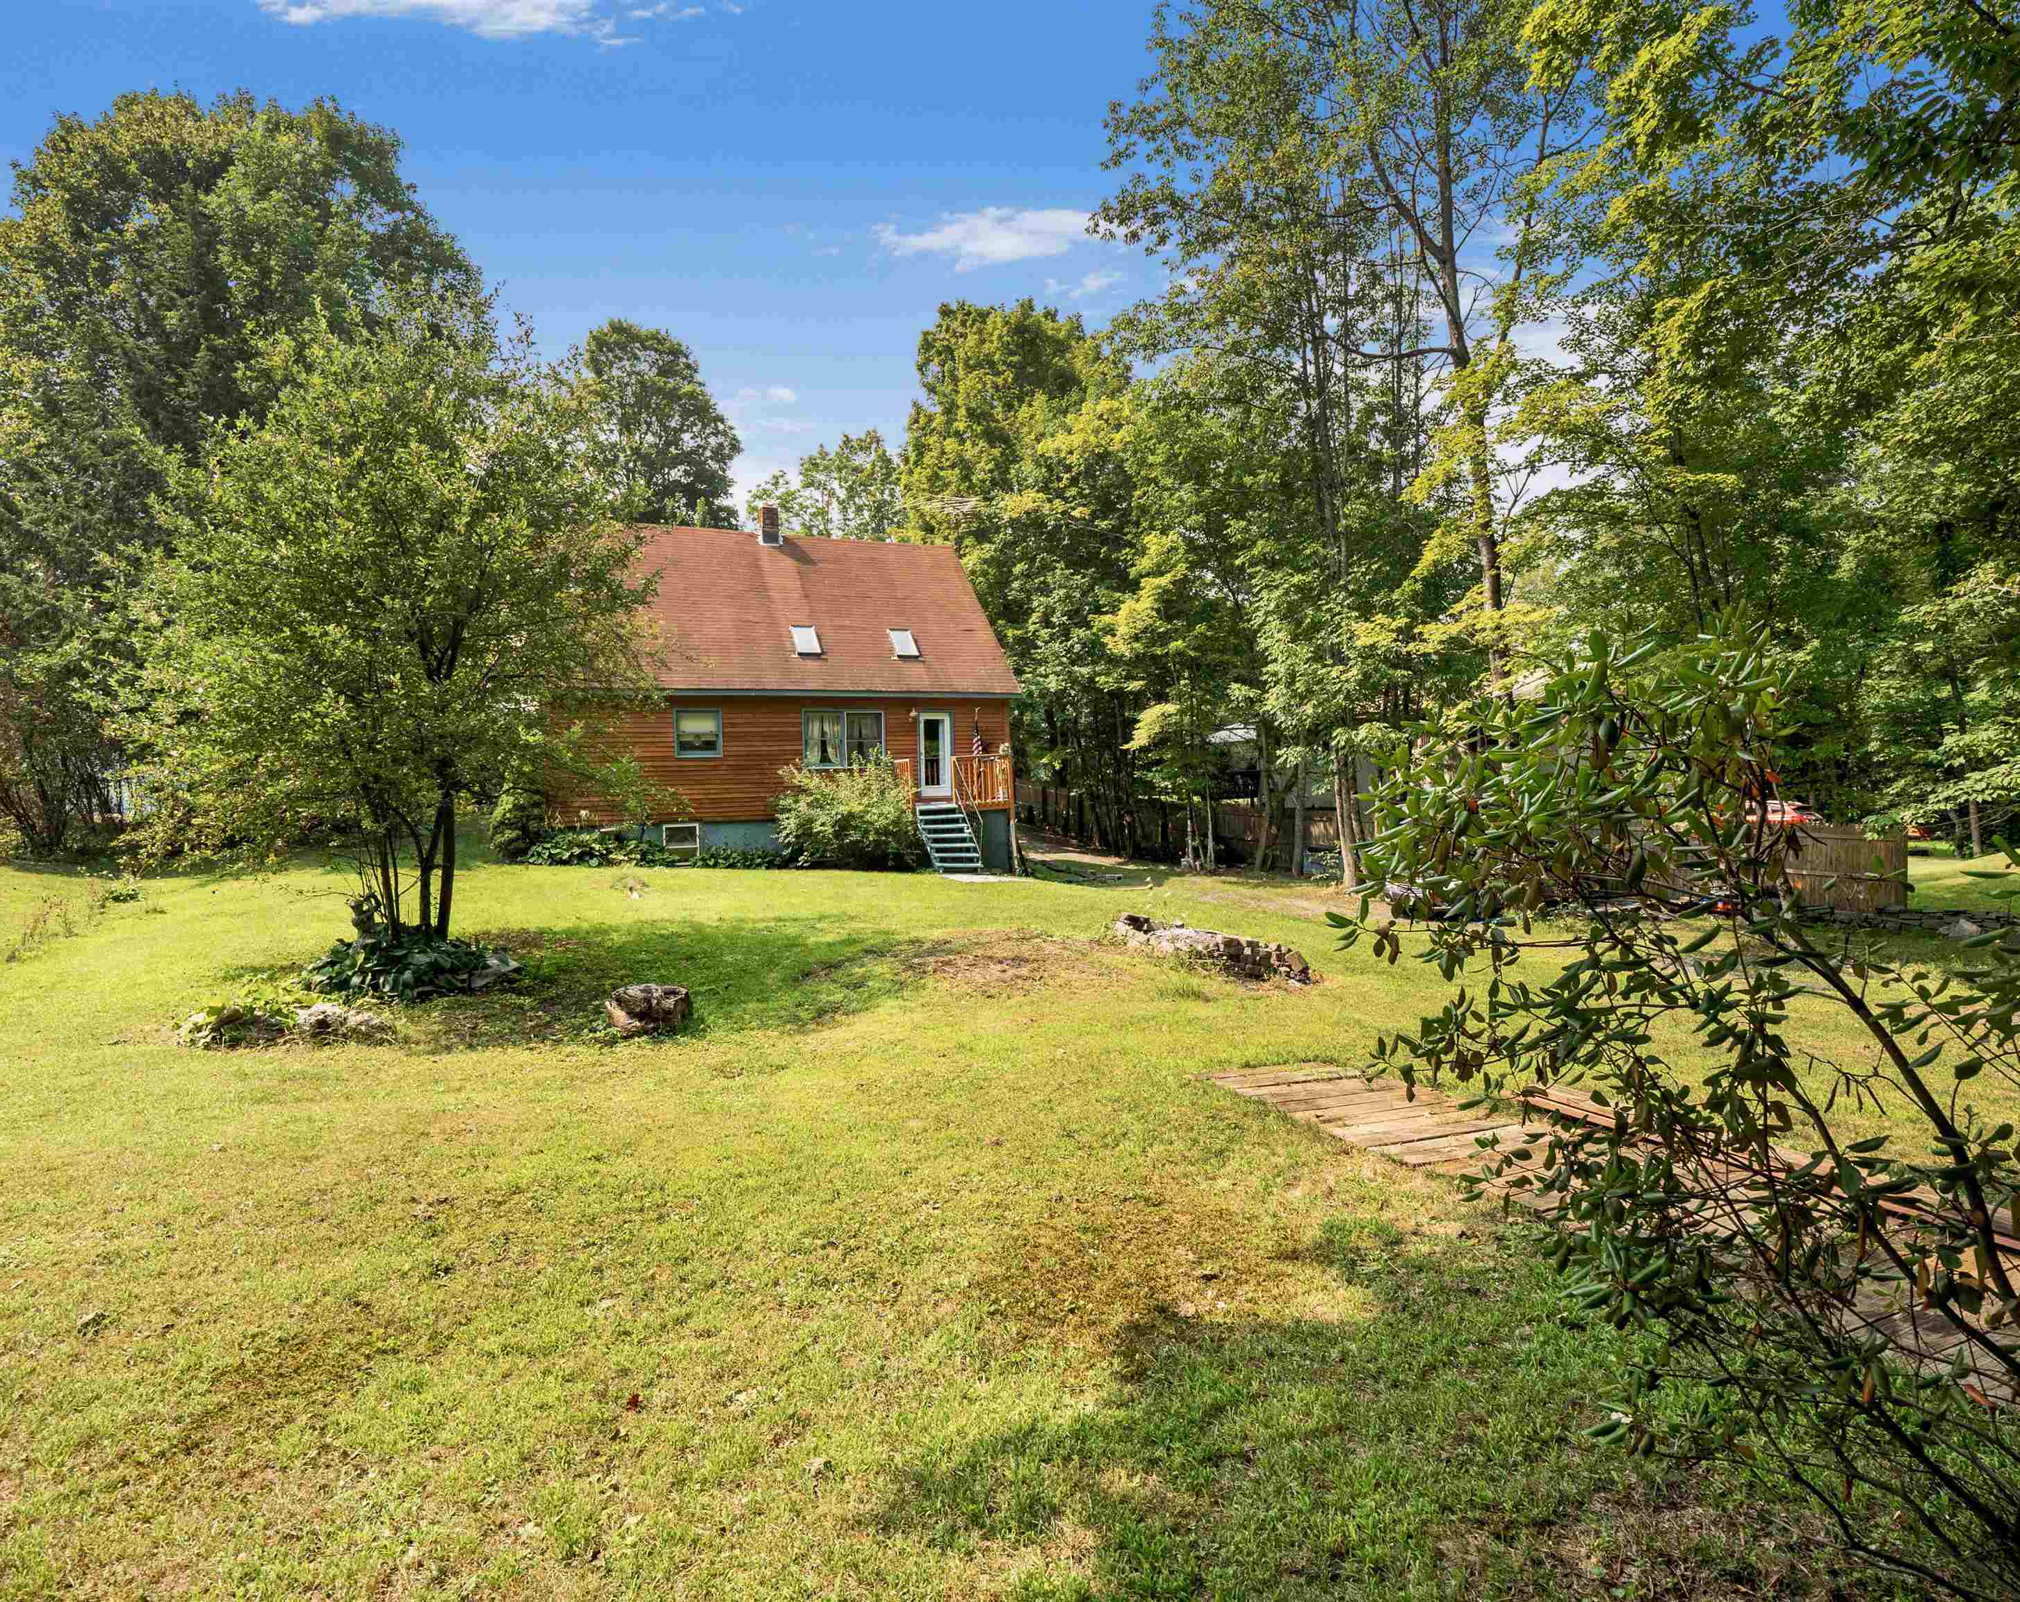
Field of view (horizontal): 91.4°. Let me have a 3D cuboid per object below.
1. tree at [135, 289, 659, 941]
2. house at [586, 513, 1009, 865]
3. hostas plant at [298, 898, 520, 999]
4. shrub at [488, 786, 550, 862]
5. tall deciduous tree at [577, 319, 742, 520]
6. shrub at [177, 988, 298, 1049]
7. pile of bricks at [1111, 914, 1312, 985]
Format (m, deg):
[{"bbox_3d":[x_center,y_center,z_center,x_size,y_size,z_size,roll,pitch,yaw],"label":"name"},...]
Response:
[{"bbox_3d":[-5.851,-1.549,9.400,4.400,6.400,4.300,-2,3,-32],"label":"tree"},{"bbox_3d":[-6.458,-3.157,26.566,11.000,9.450,10.500,-2,2,-21],"label":"house"},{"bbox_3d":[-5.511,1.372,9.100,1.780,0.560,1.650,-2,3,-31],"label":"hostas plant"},{"bbox_3d":[-10.116,0.480,20.300,1.170,1.550,1.170,-2,2,-27],"label":"shrub"},{"bbox_3d":[-13.933,-8.961,39.000,7.200,20.300,7.200,-2,2,-19],"label":"tall deciduous tree"},{"bbox_3d":[-5.363,1.519,6.850,0.670,0.310,0.620,-3,3,-38],"label":"shrub"},{"bbox_3d":[1.817,1.362,9.000,1.950,0.340,0.600,1,3,45],"label":"pile of bricks"}]

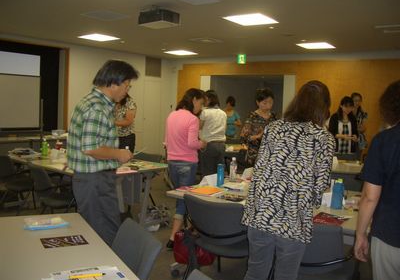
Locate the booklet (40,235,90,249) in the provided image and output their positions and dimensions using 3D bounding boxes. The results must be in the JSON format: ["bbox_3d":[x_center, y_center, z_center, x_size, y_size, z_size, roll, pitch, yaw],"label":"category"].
[{"bbox_3d":[-0.668,0.501,1.992,0.207,0.006,0.147,0,5,-27],"label":"booklet"}]

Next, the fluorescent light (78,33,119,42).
[{"bbox_3d":[-2.050,-2.101,8.249,0.600,0.060,0.600,6,5,39],"label":"fluorescent light"}]

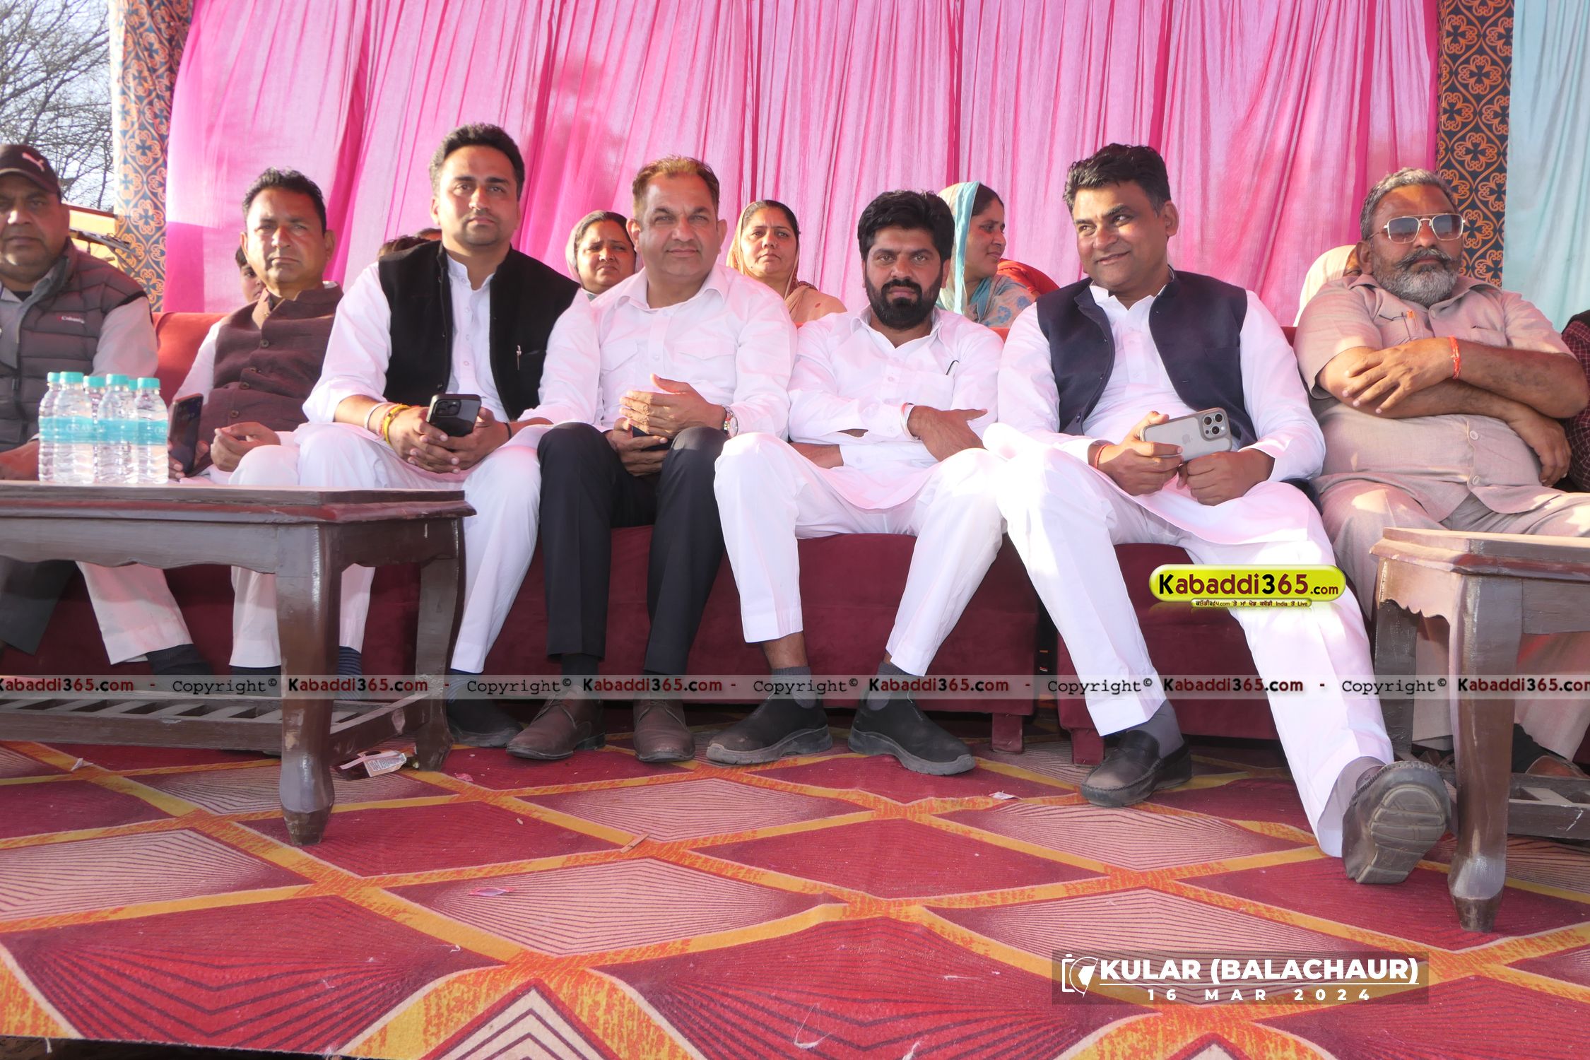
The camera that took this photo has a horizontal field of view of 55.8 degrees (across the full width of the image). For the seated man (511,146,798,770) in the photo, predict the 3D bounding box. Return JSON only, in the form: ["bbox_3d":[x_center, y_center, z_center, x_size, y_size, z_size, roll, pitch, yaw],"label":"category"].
[{"bbox_3d":[-0.261,-0.177,2.929,0.514,1.145,0.704,1,2,0],"label":"seated man"}]

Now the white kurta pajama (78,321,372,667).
[{"bbox_3d":[-1.070,-0.105,2.920,0.480,0.690,0.570,2,1,0],"label":"white kurta pajama"}]

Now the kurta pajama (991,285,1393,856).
[{"bbox_3d":[0.642,-0.030,2.587,0.620,0.879,1.196,2,2,11],"label":"kurta pajama"}]

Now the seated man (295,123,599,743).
[{"bbox_3d":[-0.675,-0.222,2.999,0.563,1.209,0.663,1,2,0],"label":"seated man"}]

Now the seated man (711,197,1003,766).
[{"bbox_3d":[0.138,-0.138,2.921,0.525,1.087,0.681,2,2,2],"label":"seated man"}]

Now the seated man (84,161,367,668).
[{"bbox_3d":[-1.091,-0.186,3.056,0.490,1.112,0.652,2,2,3],"label":"seated man"}]

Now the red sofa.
[{"bbox_3d":[-0.561,-0.046,3.288,2.099,0.847,0.797,2,2,3],"label":"red sofa"}]

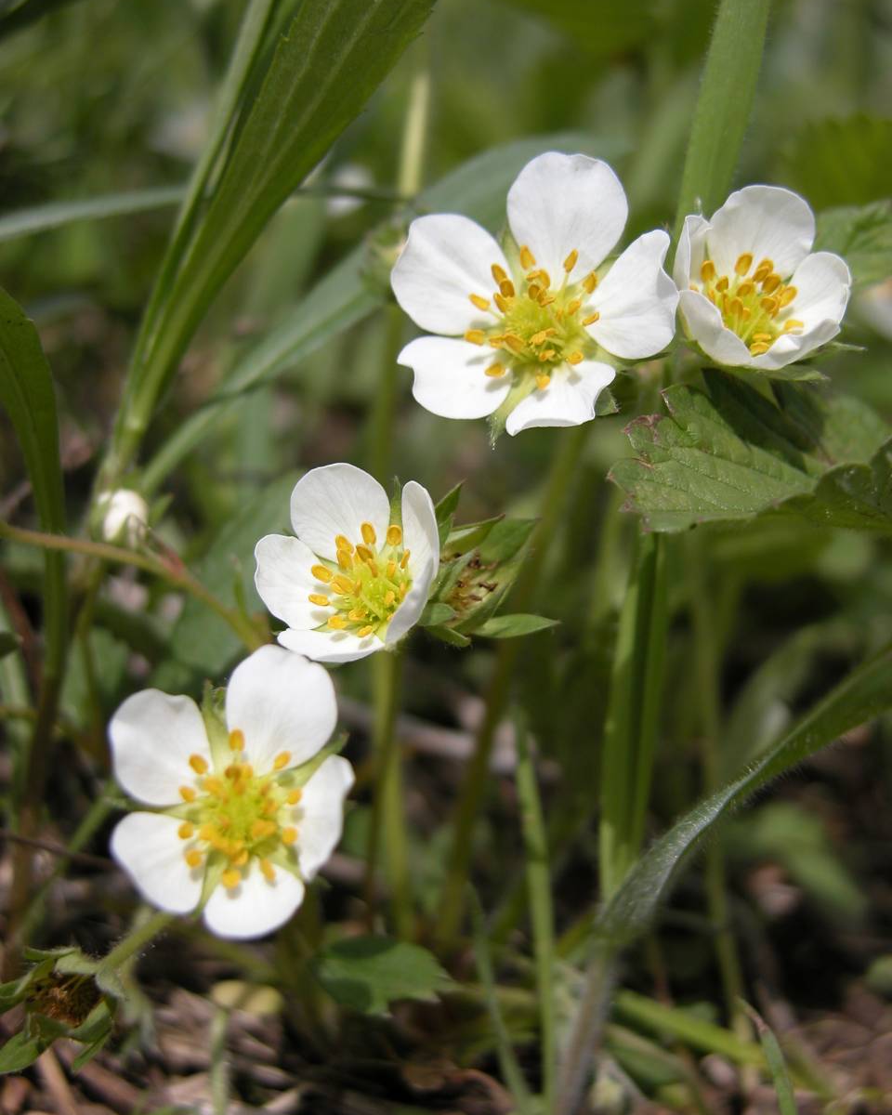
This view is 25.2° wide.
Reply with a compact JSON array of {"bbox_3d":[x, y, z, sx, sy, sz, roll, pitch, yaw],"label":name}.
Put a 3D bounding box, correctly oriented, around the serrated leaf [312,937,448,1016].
[{"bbox_3d":[-0.007,0.043,0.205,0.015,0.003,0.010,0,26,0],"label":"serrated leaf"}]

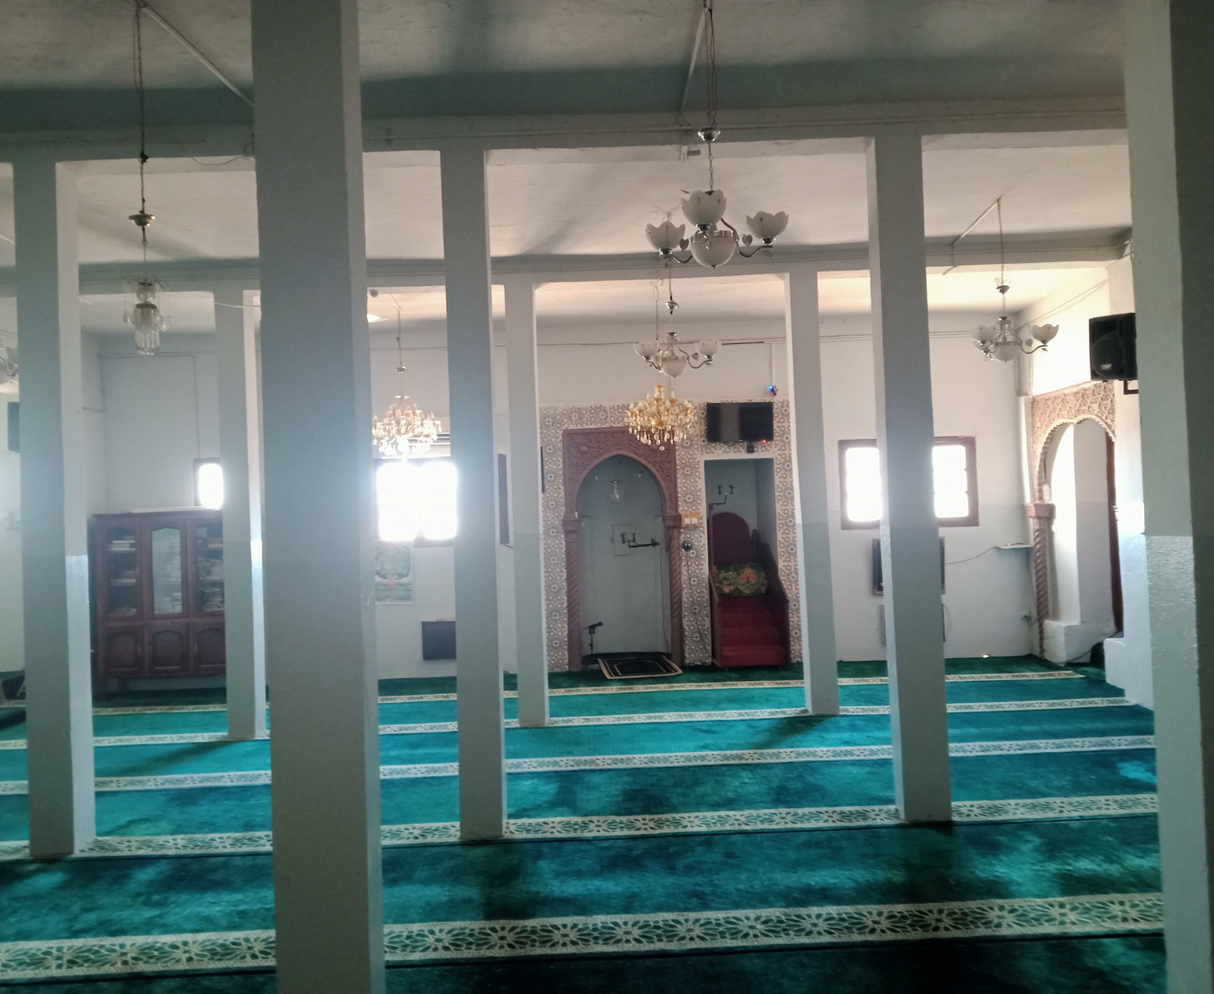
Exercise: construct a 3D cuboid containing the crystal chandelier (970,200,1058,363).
[{"bbox_3d":[2.591,-1.377,6.854,0.537,1.028,0.537,-2,-1,-1],"label":"crystal chandelier"}]

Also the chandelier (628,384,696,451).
[{"bbox_3d":[0.497,-0.716,9.628,0.612,0.603,0.612,-2,-1,-1],"label":"chandelier"}]

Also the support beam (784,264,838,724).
[{"bbox_3d":[1.552,-0.035,8.101,0.207,3.316,0.207,-2,-1,-1],"label":"support beam"}]

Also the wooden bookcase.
[{"bbox_3d":[-4.179,1.012,10.402,1.348,1.728,0.450,-2,-1,-1],"label":"wooden bookcase"}]

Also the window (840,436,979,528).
[{"bbox_3d":[3.067,-0.136,10.914,1.404,0.910,0.105,-2,-1,-1],"label":"window"}]

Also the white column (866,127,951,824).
[{"bbox_3d":[1.487,-0.106,5.302,0.222,3.338,0.207,-2,-1,-1],"label":"white column"}]

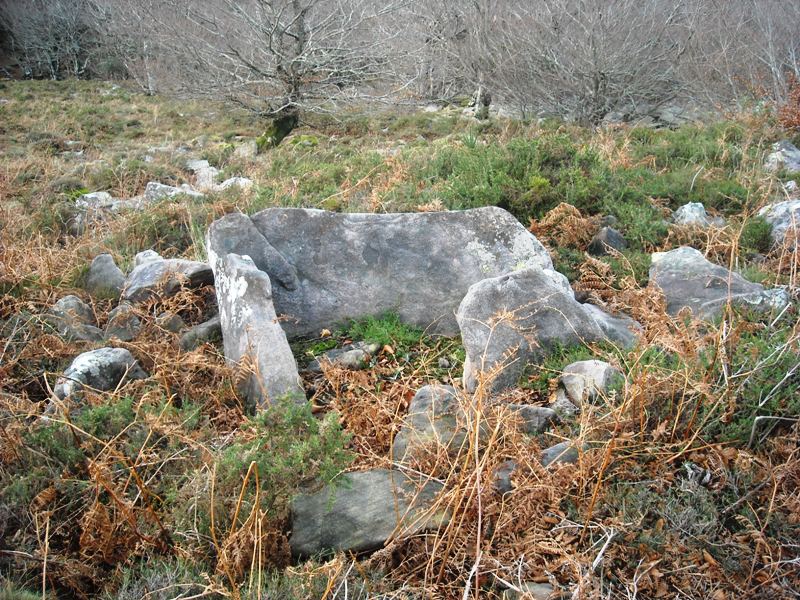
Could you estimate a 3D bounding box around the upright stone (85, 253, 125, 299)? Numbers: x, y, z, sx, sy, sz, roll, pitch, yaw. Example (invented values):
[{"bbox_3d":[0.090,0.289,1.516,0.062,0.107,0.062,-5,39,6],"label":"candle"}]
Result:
[{"bbox_3d":[-1.952,-0.156,5.350,0.218,0.279,0.174,0,15,0],"label":"upright stone"}]

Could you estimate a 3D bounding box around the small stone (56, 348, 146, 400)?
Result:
[{"bbox_3d":[-1.490,0.363,4.050,0.420,0.220,0.310,0,17,0],"label":"small stone"}]

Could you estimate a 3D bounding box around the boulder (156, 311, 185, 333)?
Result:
[{"bbox_3d":[-1.375,0.135,4.850,0.147,0.103,0.125,0,15,0],"label":"boulder"}]

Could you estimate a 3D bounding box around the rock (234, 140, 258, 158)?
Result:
[{"bbox_3d":[-2.425,-2.383,12.800,0.370,0.260,0.320,0,17,0],"label":"rock"}]

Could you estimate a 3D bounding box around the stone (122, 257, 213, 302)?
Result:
[{"bbox_3d":[-1.464,-0.125,5.200,0.560,0.240,0.380,1,17,5],"label":"stone"}]

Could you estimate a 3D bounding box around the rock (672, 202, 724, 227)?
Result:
[{"bbox_3d":[2.801,-0.804,7.600,0.423,0.201,0.296,0,15,0],"label":"rock"}]

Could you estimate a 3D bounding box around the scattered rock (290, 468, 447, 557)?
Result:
[{"bbox_3d":[-0.121,0.754,2.950,0.530,0.220,0.340,-6,18,-19],"label":"scattered rock"}]

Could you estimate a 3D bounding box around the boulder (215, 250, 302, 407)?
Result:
[{"bbox_3d":[-0.690,0.142,4.000,0.384,0.728,0.422,0,15,0],"label":"boulder"}]

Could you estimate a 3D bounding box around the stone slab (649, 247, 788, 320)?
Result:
[{"bbox_3d":[2.016,-0.114,5.200,0.820,0.380,0.460,0,17,0],"label":"stone slab"}]

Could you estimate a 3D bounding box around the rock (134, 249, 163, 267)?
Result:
[{"bbox_3d":[-1.722,-0.279,5.550,0.200,0.160,0.180,0,17,0],"label":"rock"}]

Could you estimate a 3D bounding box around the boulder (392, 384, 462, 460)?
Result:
[{"bbox_3d":[0.114,0.519,3.420,0.291,0.285,0.262,0,15,0],"label":"boulder"}]

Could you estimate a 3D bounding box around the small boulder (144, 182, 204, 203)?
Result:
[{"bbox_3d":[-2.504,-1.197,9.000,0.614,0.196,0.368,0,15,0],"label":"small boulder"}]

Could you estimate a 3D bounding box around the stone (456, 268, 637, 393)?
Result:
[{"bbox_3d":[0.788,0.124,4.350,1.000,0.560,0.420,-9,19,-27],"label":"stone"}]

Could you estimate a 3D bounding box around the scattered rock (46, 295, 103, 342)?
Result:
[{"bbox_3d":[-1.888,0.106,4.700,0.263,0.254,0.223,0,15,0],"label":"scattered rock"}]

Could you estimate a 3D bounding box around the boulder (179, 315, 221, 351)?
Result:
[{"bbox_3d":[-1.123,0.184,4.650,0.300,0.180,0.250,0,17,0],"label":"boulder"}]

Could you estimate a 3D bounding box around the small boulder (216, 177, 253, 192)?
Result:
[{"bbox_3d":[-1.921,-1.343,9.400,0.390,0.168,0.273,0,15,0],"label":"small boulder"}]

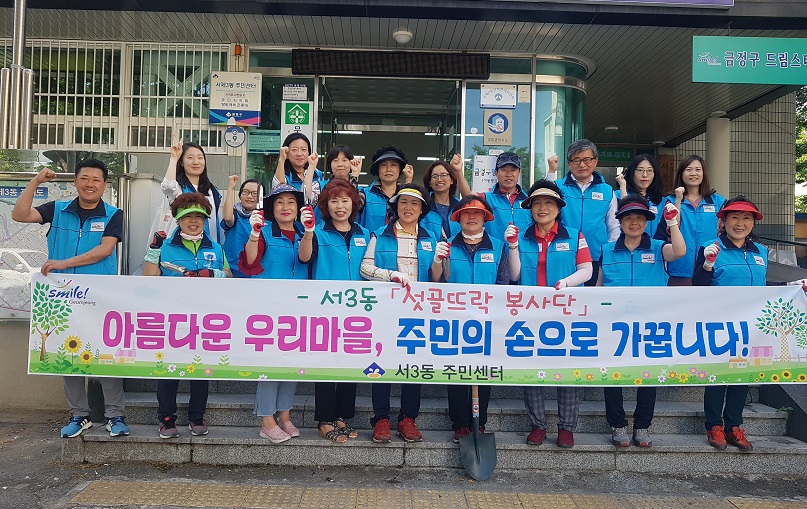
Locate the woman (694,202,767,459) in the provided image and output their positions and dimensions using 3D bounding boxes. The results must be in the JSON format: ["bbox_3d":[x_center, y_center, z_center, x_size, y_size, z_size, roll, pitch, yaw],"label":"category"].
[{"bbox_3d":[2.115,0.420,3.920,0.500,1.600,0.380,1,0,0],"label":"woman"}]

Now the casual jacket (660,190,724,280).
[{"bbox_3d":[2.139,-0.136,4.470,0.480,0.627,0.280,1,-1,17],"label":"casual jacket"}]

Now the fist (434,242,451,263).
[{"bbox_3d":[0.233,-0.015,3.620,0.095,0.130,0.100,2,-2,-6],"label":"fist"}]

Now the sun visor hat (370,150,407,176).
[{"bbox_3d":[-0.107,-0.652,4.320,0.250,0.155,0.250,-1,-2,0],"label":"sun visor hat"}]

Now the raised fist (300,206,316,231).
[{"bbox_3d":[-0.583,-0.227,3.720,0.100,0.155,0.100,1,0,0],"label":"raised fist"}]

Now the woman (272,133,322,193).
[{"bbox_3d":[-0.818,-0.120,4.720,0.440,1.640,0.380,1,0,-5],"label":"woman"}]

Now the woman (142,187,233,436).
[{"bbox_3d":[-1.354,0.380,3.800,0.530,1.530,0.400,1,-1,-7],"label":"woman"}]

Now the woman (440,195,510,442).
[{"bbox_3d":[0.459,0.400,3.920,0.480,1.580,0.380,1,0,0],"label":"woman"}]

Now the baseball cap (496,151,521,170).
[{"bbox_3d":[0.702,-0.628,4.070,0.170,0.125,0.250,1,-2,0],"label":"baseball cap"}]

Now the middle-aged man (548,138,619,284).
[{"bbox_3d":[1.238,0.097,4.180,0.500,1.780,0.360,1,-2,6],"label":"middle-aged man"}]

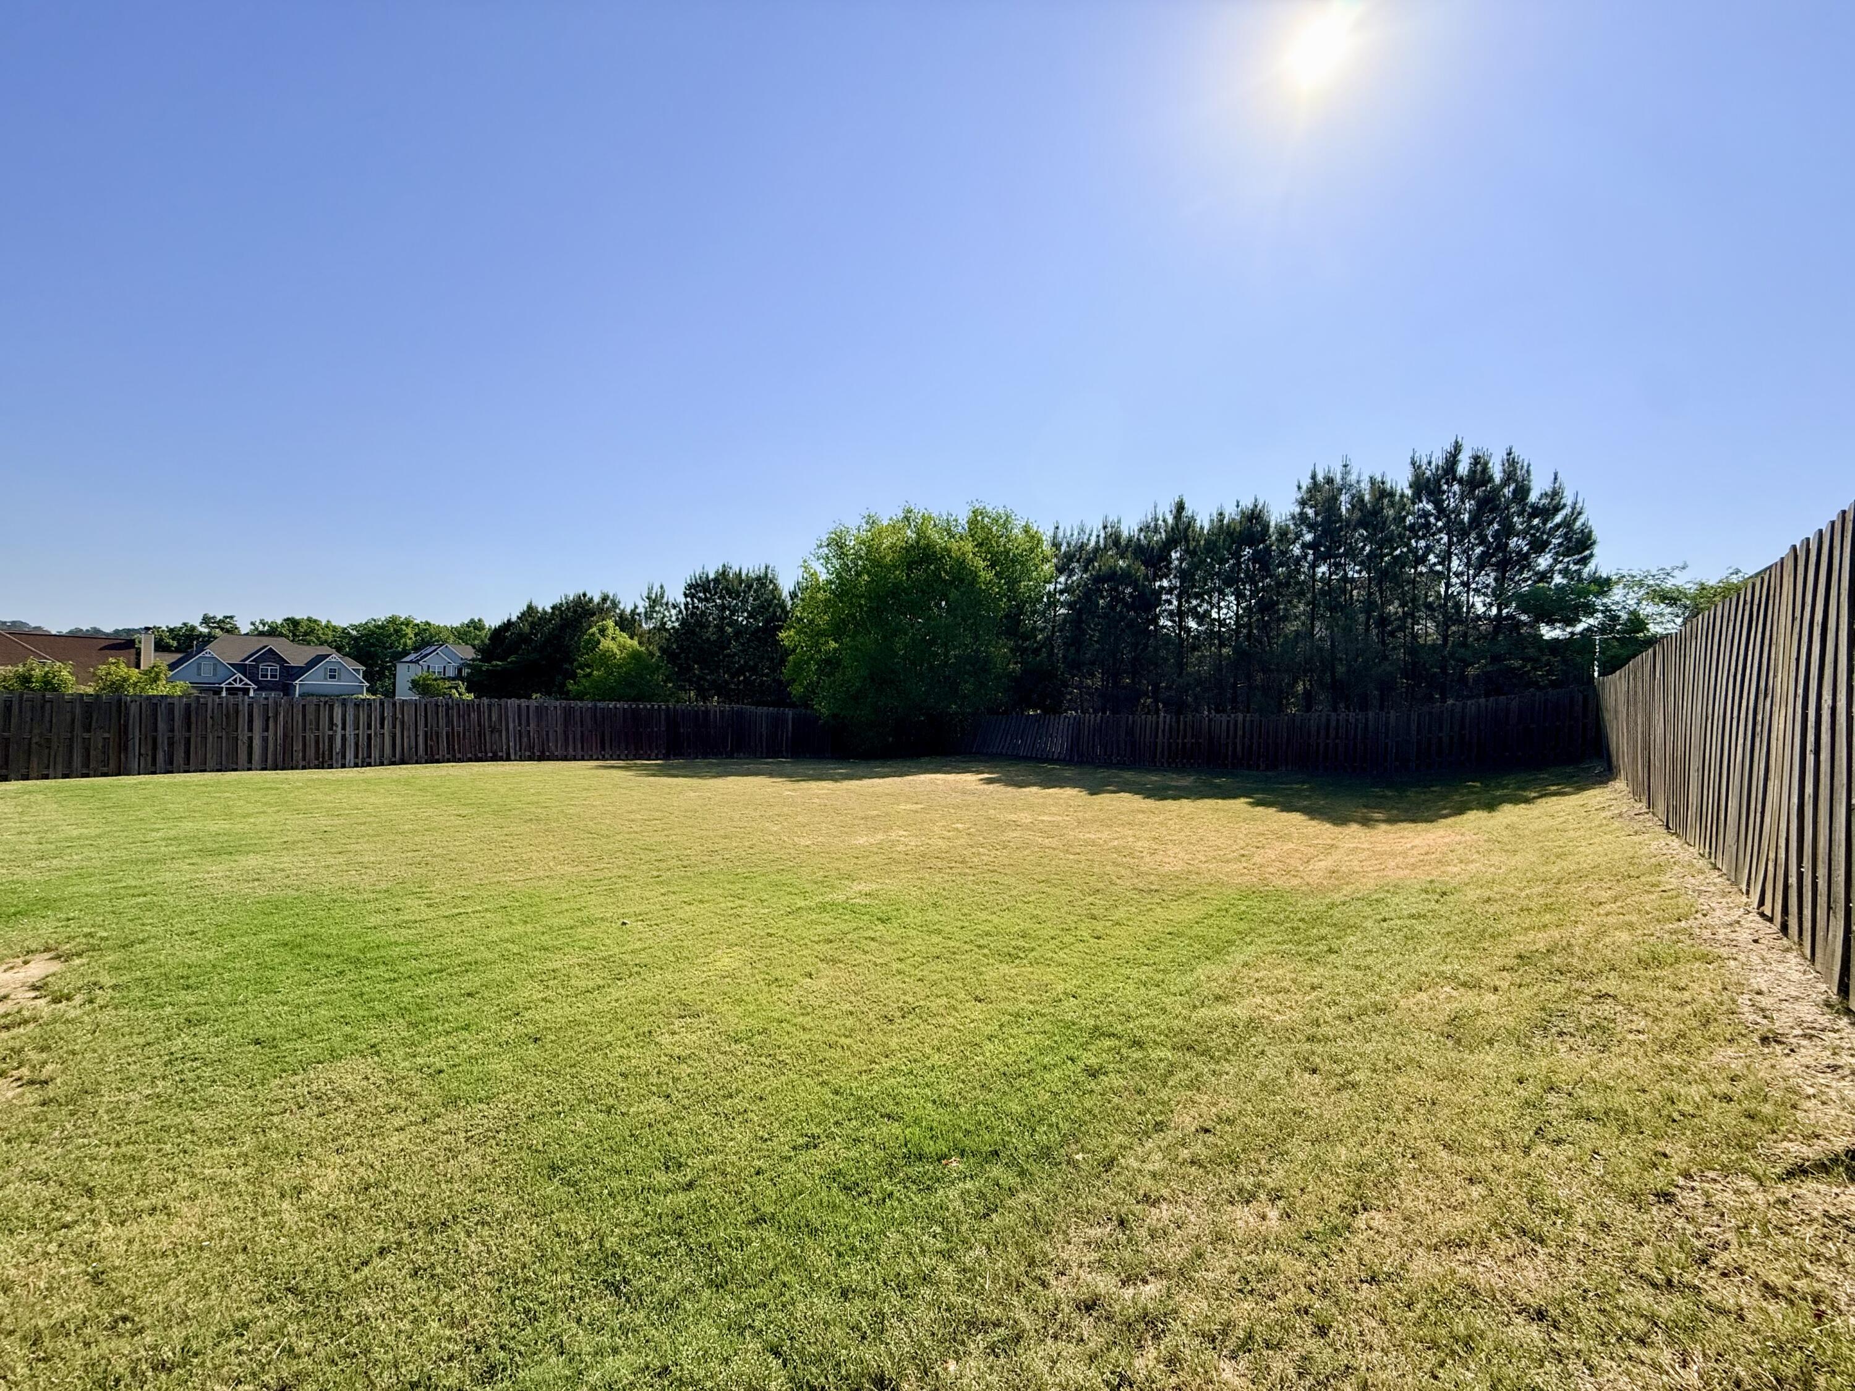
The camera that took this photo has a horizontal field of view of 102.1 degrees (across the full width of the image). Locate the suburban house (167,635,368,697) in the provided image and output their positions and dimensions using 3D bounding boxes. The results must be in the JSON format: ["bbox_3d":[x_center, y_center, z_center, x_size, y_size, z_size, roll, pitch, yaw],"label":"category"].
[{"bbox_3d":[-78.804,-2.903,88.812,13.000,8.500,17.903,1,-1,37],"label":"suburban house"}]

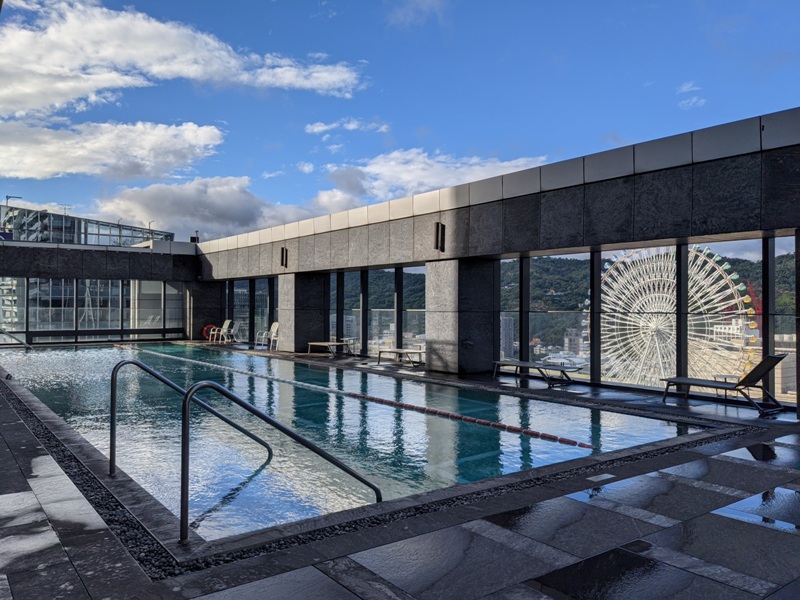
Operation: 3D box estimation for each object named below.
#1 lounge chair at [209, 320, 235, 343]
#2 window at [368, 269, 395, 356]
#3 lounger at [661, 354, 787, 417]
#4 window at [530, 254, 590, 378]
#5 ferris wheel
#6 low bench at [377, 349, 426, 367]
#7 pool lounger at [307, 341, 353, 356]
[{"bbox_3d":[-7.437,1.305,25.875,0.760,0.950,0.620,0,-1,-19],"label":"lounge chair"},{"bbox_3d":[-0.472,0.375,18.074,0.118,2.565,1.521,1,-1,-37],"label":"window"},{"bbox_3d":[4.946,1.202,9.554,0.779,0.823,1.632,1,-1,-37],"label":"lounger"},{"bbox_3d":[3.454,0.351,13.217,0.100,2.620,1.700,1,-1,-37],"label":"window"},{"bbox_3d":[99.300,11.900,239.600,13.000,74.000,72.000,1,-1,-36],"label":"ferris wheel"},{"bbox_3d":[0.199,1.495,15.794,0.706,0.360,1.882,1,-1,-37],"label":"low bench"},{"bbox_3d":[-2.076,1.528,19.059,0.706,0.360,1.926,1,-1,-37],"label":"pool lounger"}]

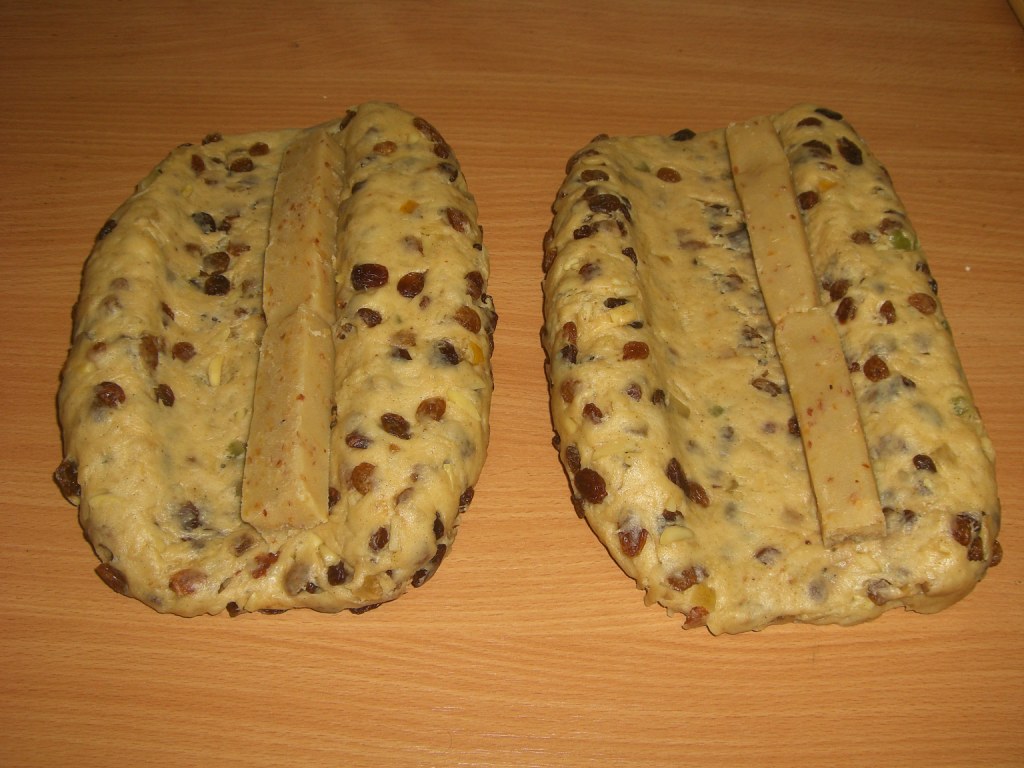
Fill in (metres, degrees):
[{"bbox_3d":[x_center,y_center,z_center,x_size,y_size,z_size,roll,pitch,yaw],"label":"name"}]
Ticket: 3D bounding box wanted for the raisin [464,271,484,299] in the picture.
[{"bbox_3d":[-0.019,-0.051,0.581,0.010,0.008,0.017,-10,56,-7],"label":"raisin"}]

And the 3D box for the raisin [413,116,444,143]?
[{"bbox_3d":[-0.045,-0.136,0.601,0.018,0.009,0.010,36,61,24],"label":"raisin"}]

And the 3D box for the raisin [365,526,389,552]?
[{"bbox_3d":[-0.055,0.064,0.464,0.008,0.006,0.011,22,70,9],"label":"raisin"}]

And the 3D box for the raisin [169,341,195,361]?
[{"bbox_3d":[-0.153,-0.015,0.521,0.011,0.008,0.009,0,53,0],"label":"raisin"}]

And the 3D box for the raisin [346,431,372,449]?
[{"bbox_3d":[-0.071,0.026,0.526,0.013,0.005,0.007,11,60,16],"label":"raisin"}]

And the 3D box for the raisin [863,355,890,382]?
[{"bbox_3d":[0.146,-0.006,0.450,0.010,0.007,0.012,1,52,1],"label":"raisin"}]

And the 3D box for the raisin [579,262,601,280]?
[{"bbox_3d":[0.037,-0.054,0.539,0.011,0.008,0.009,0,53,0],"label":"raisin"}]

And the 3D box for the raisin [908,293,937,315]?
[{"bbox_3d":[0.209,-0.041,0.572,0.015,0.008,0.010,32,61,21],"label":"raisin"}]

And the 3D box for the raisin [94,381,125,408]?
[{"bbox_3d":[-0.194,0.006,0.545,0.017,0.009,0.011,15,59,28],"label":"raisin"}]

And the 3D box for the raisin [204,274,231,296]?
[{"bbox_3d":[-0.146,-0.048,0.561,0.013,0.007,0.011,0,54,0],"label":"raisin"}]

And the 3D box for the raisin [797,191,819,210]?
[{"bbox_3d":[0.160,-0.099,0.608,0.014,0.009,0.009,-33,61,-21],"label":"raisin"}]

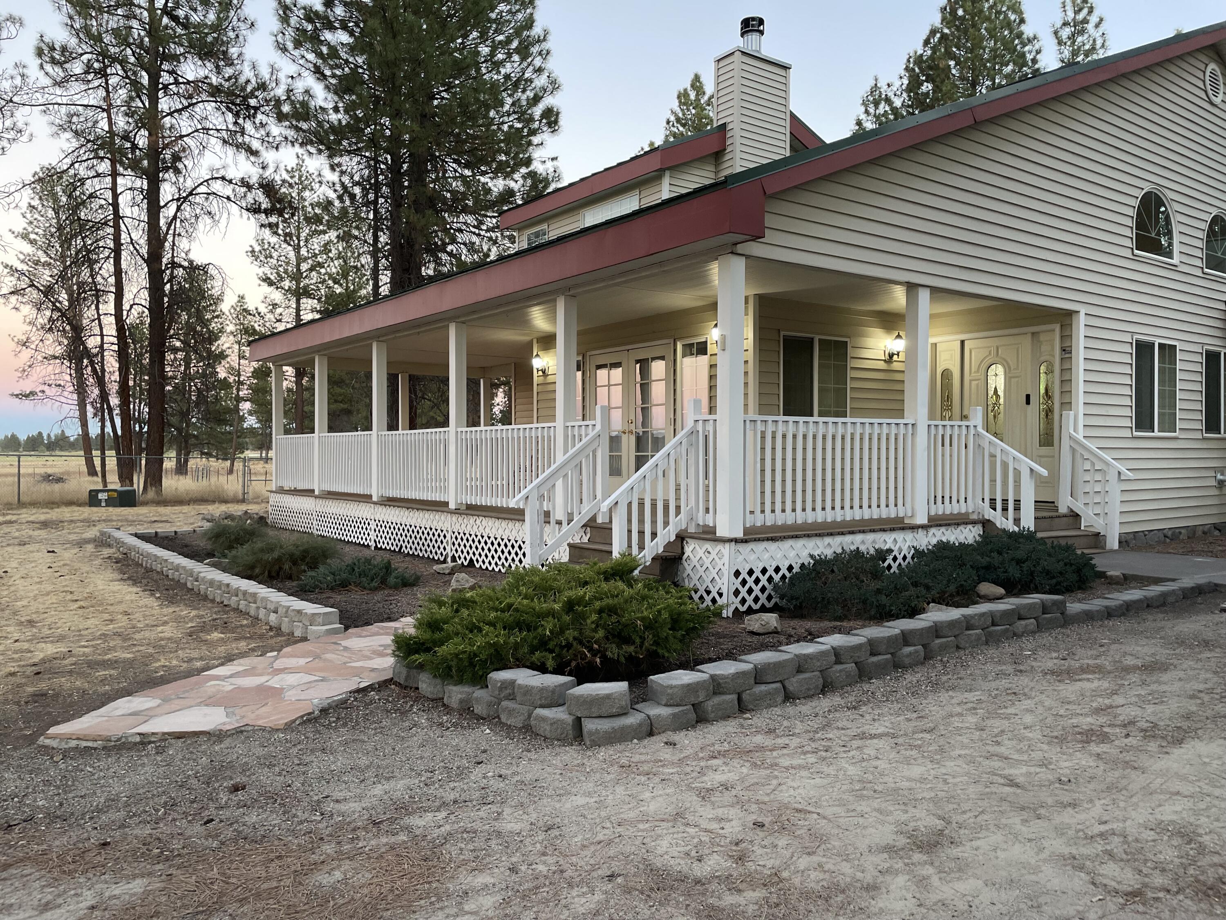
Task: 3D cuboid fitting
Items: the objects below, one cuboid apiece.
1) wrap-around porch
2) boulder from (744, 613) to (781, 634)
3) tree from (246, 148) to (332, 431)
[{"bbox_3d":[-0.567,-0.244,12.930,6.402,2.871,12.540,0,0,-37],"label":"wrap-around porch"},{"bbox_3d":[1.064,1.163,6.560,0.255,0.150,0.190,0,0,9],"label":"boulder"},{"bbox_3d":[-16.645,-7.465,47.955,4.700,16.900,4.700,0,0,-19],"label":"tree"}]

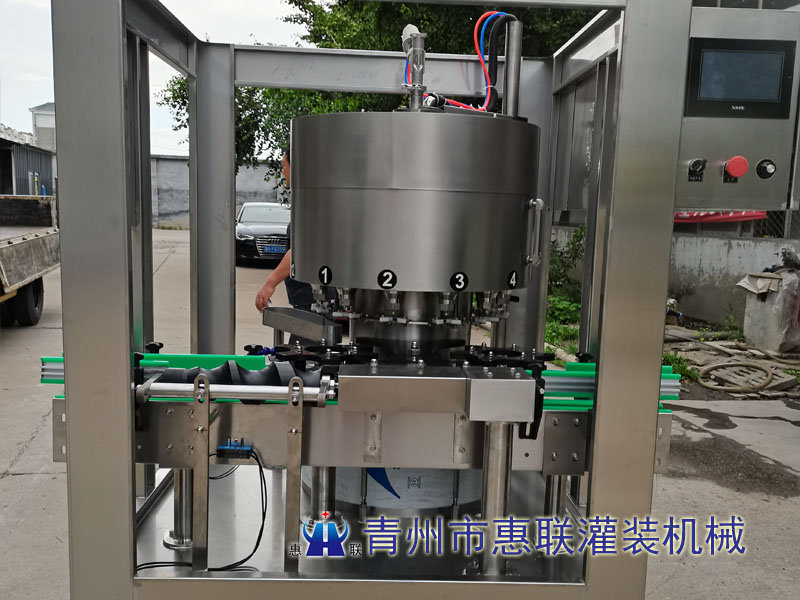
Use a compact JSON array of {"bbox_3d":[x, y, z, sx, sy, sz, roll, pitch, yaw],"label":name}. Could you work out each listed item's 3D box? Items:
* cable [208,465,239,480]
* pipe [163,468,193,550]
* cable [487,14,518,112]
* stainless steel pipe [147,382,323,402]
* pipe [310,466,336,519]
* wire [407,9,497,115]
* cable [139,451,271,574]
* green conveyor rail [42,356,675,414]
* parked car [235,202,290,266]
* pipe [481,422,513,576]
[{"bbox_3d":[-0.382,0.372,1.300,0.068,0.039,0.050,1,8,-3],"label":"cable"},{"bbox_3d":[-0.472,0.434,1.316,0.094,0.187,0.094,1,8,-3],"label":"pipe"},{"bbox_3d":[0.255,-0.583,1.486,0.077,0.231,0.050,1,8,-3],"label":"cable"},{"bbox_3d":[-0.320,0.181,1.174,0.340,0.028,0.028,2,8,-3],"label":"stainless steel pipe"},{"bbox_3d":[-0.178,0.447,1.423,0.060,0.140,0.060,1,8,-3],"label":"pipe"},{"bbox_3d":[0.127,-0.586,1.479,0.212,0.235,0.090,1,8,-3],"label":"wire"},{"bbox_3d":[-0.400,0.430,1.226,0.261,0.226,0.090,1,8,-3],"label":"cable"},{"bbox_3d":[-0.068,0.173,1.331,1.348,0.096,0.140,1,8,-3],"label":"green conveyor rail"},{"bbox_3d":[-3.283,-1.773,15.511,1.870,1.460,5.000,0,8,-13],"label":"parked car"},{"bbox_3d":[0.201,0.400,1.230,0.047,0.319,0.047,1,8,-3],"label":"pipe"}]

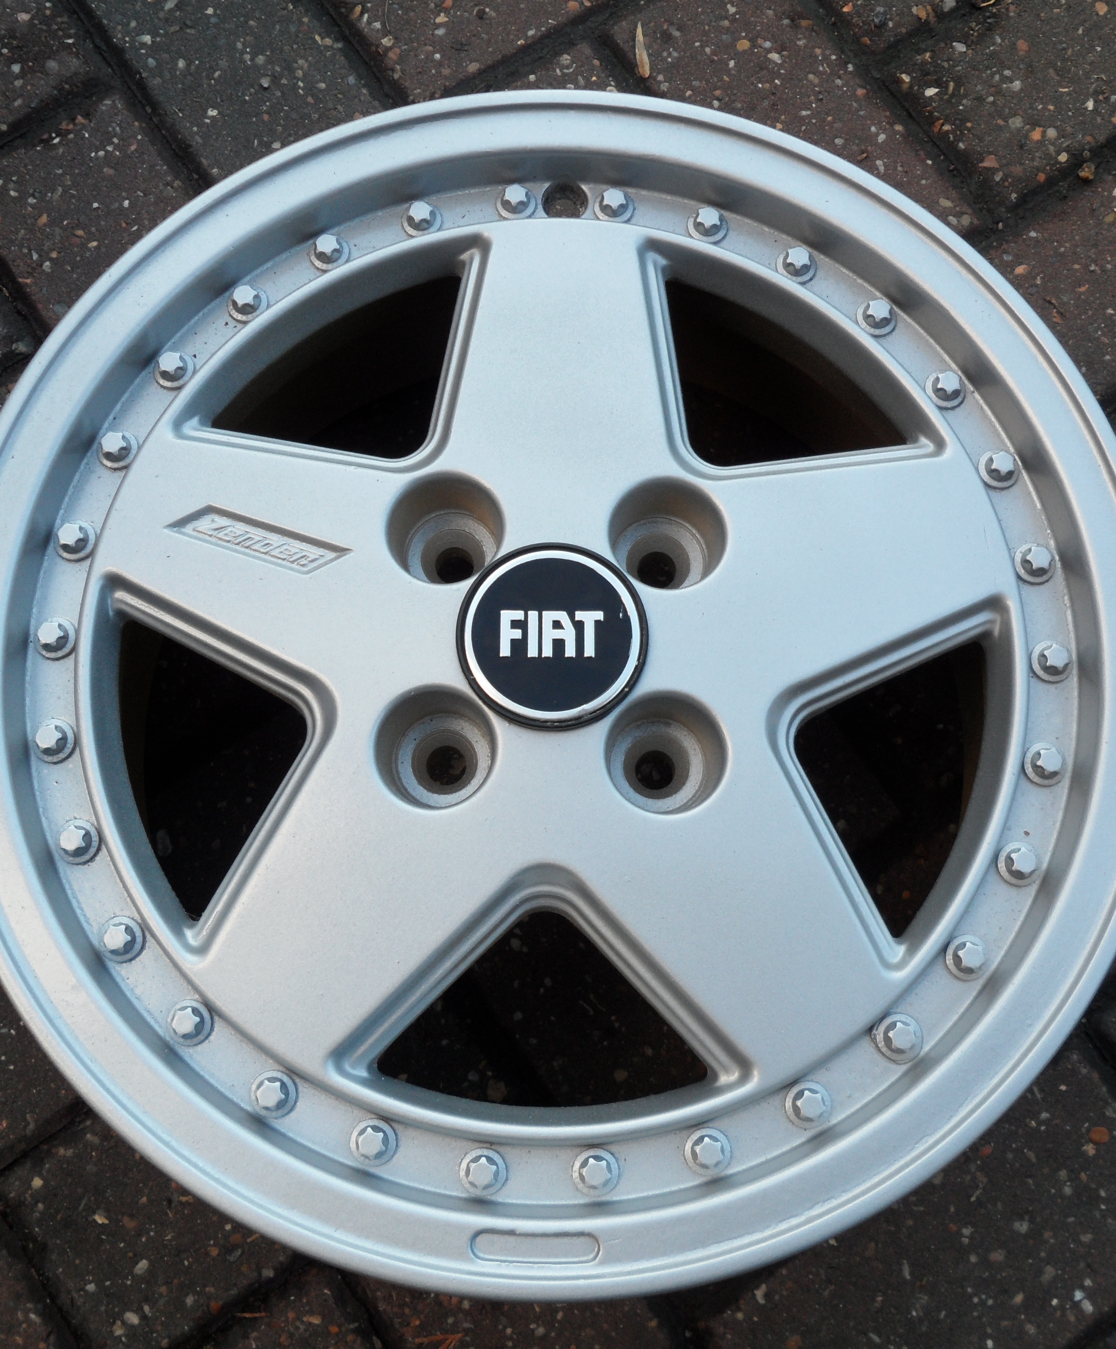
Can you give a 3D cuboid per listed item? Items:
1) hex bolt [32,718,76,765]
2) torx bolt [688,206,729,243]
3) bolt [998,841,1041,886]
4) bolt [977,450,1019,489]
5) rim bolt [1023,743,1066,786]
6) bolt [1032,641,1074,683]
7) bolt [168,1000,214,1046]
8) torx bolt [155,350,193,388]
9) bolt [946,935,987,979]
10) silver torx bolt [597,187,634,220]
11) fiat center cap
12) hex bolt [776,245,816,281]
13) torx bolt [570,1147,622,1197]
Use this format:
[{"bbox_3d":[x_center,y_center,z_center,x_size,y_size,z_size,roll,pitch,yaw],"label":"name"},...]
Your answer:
[{"bbox_3d":[-0.161,0.021,0.448,0.013,0.007,0.013,0,77,0],"label":"hex bolt"},{"bbox_3d":[0.052,-0.157,0.490,0.013,0.007,0.013,0,77,0],"label":"torx bolt"},{"bbox_3d":[0.145,0.060,0.442,0.013,0.007,0.013,0,77,0],"label":"bolt"},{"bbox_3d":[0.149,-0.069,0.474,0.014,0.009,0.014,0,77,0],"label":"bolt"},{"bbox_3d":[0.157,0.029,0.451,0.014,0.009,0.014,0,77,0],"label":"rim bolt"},{"bbox_3d":[0.161,-0.004,0.456,0.013,0.007,0.013,0,77,0],"label":"bolt"},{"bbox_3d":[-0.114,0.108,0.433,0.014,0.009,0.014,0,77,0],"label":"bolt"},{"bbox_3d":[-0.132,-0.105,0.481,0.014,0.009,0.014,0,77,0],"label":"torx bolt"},{"bbox_3d":[0.127,0.088,0.435,0.013,0.007,0.013,0,77,0],"label":"bolt"},{"bbox_3d":[0.019,-0.164,0.487,0.014,0.007,0.014,0,77,0],"label":"silver torx bolt"},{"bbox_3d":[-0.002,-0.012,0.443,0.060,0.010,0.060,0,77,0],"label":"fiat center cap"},{"bbox_3d":[0.082,-0.142,0.482,0.014,0.007,0.014,0,77,0],"label":"hex bolt"},{"bbox_3d":[0.011,0.149,0.421,0.013,0.007,0.013,0,77,0],"label":"torx bolt"}]

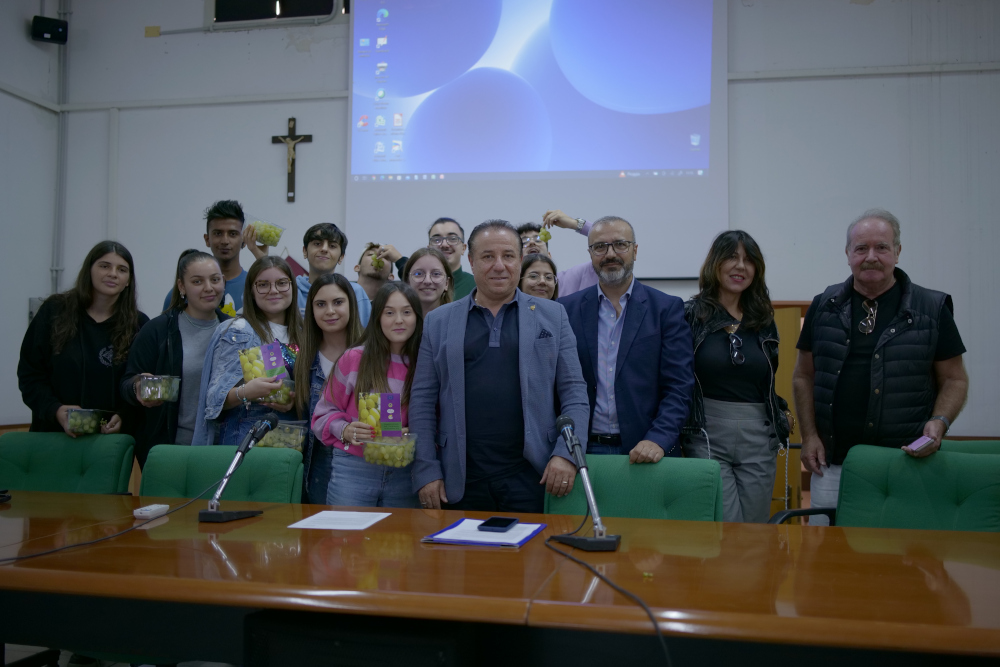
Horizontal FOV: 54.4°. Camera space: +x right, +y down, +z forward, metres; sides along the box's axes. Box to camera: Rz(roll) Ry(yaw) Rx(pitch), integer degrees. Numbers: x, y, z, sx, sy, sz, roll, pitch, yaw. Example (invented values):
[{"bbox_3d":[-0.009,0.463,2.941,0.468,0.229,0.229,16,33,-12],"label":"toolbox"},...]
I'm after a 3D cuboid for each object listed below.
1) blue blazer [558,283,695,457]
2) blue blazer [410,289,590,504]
[{"bbox_3d":[0.429,0.192,3.375,0.500,0.740,0.360,0,-2,12],"label":"blue blazer"},{"bbox_3d":[0.002,0.208,3.074,0.560,0.680,0.340,0,-2,2],"label":"blue blazer"}]

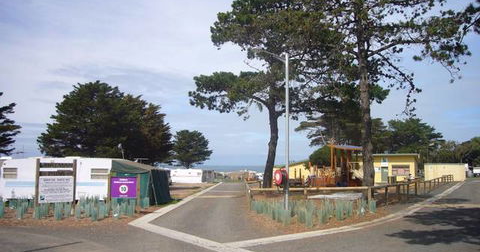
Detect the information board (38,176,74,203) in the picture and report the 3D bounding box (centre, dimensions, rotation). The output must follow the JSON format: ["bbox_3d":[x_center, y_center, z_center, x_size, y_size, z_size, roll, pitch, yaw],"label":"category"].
[{"bbox_3d":[-6.610,2.290,14.000,1.160,0.960,0.050,3,-7,-27],"label":"information board"}]

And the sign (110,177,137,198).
[{"bbox_3d":[-4.310,2.280,14.400,0.970,0.790,0.050,0,-6,-3],"label":"sign"}]

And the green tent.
[{"bbox_3d":[-5.200,2.980,20.600,2.100,2.250,3.500,0,-6,0],"label":"green tent"}]

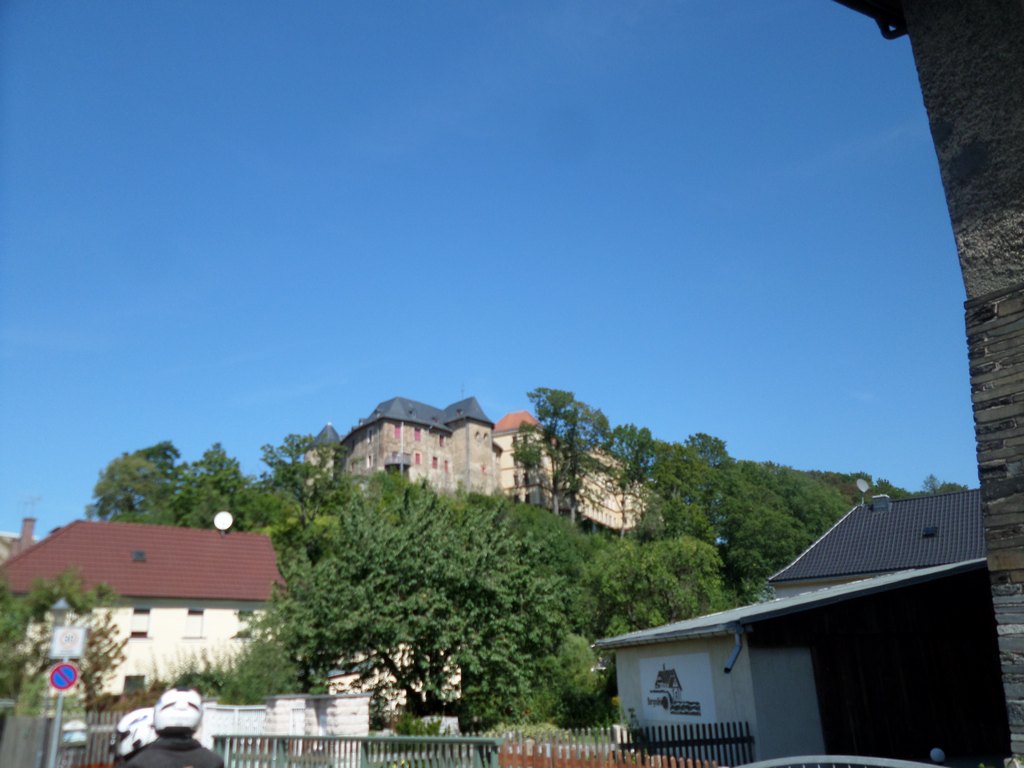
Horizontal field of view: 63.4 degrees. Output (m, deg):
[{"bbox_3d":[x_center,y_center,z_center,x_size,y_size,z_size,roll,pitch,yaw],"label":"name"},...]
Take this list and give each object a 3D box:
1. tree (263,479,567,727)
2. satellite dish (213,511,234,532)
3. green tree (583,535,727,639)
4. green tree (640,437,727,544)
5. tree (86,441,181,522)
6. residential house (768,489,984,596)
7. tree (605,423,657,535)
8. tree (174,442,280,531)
[{"bbox_3d":[-2.948,6.409,25.052,9.194,7.215,8.300,0,-18,-7],"label":"tree"},{"bbox_3d":[-13.236,6.285,38.000,0.920,0.950,0.350,7,-20,-26],"label":"satellite dish"},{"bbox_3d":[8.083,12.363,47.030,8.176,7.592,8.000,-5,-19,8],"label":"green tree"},{"bbox_3d":[24.840,15.691,120.058,12.465,16.687,11.500,-6,-19,11],"label":"green tree"},{"bbox_3d":[-45.700,12.746,100.037,11.353,12.211,10.500,6,-20,-24],"label":"tree"},{"bbox_3d":[18.923,9.118,36.372,12.500,8.400,8.000,-15,-22,34],"label":"residential house"},{"bbox_3d":[17.877,14.676,125.063,7.851,17.763,8.000,-4,-19,8],"label":"tree"},{"bbox_3d":[-31.134,12.212,90.040,11.958,12.058,10.500,4,-19,-18],"label":"tree"}]

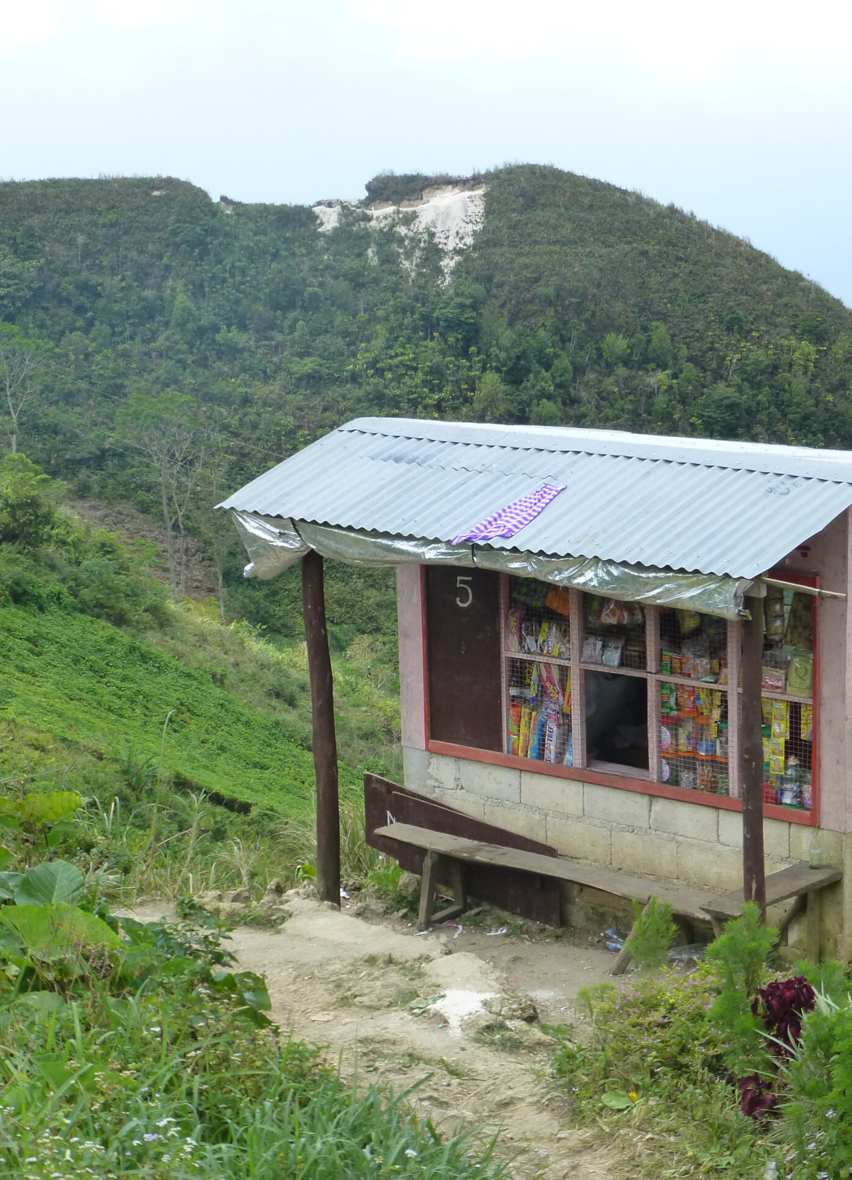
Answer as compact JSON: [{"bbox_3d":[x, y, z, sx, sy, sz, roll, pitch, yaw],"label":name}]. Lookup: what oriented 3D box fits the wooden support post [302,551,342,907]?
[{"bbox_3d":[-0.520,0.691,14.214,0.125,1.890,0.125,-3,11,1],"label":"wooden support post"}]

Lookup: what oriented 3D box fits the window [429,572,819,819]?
[{"bbox_3d":[0.935,0.395,14.092,2.420,1.210,0.120,8,16,39],"label":"window"}]

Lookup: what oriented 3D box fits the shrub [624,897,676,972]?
[{"bbox_3d":[1.000,1.553,12.600,0.240,0.370,0.240,-2,12,0],"label":"shrub"}]

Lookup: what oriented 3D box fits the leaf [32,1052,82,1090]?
[{"bbox_3d":[-1.426,1.861,10.900,0.190,0.095,0.150,-2,12,0],"label":"leaf"}]

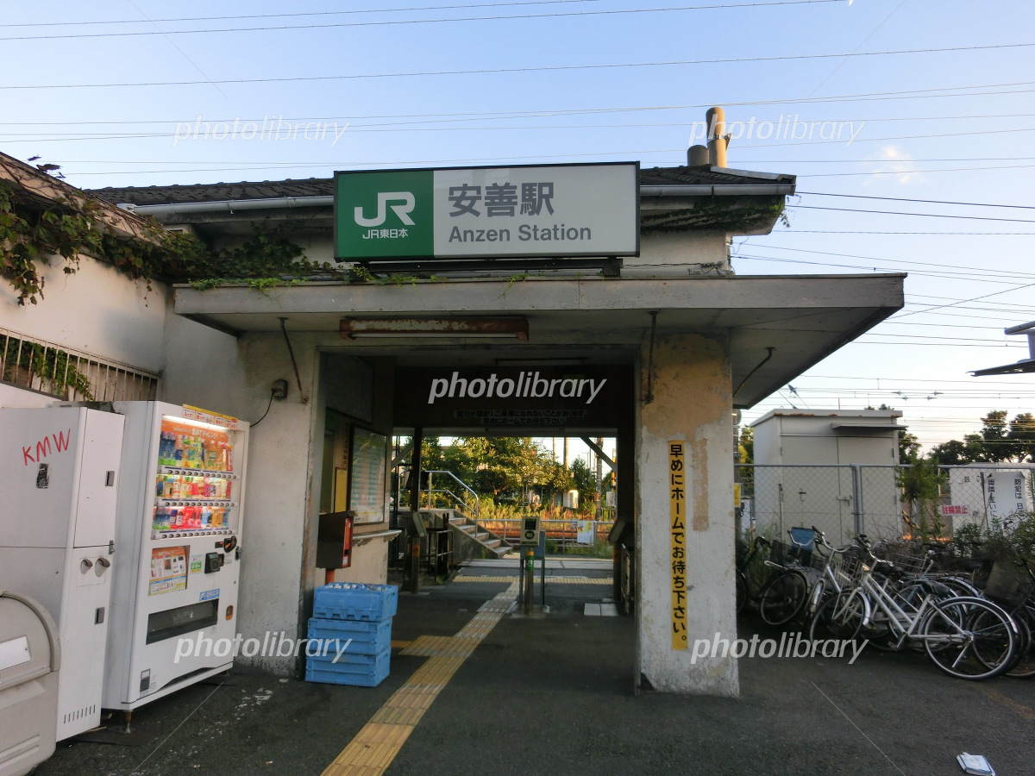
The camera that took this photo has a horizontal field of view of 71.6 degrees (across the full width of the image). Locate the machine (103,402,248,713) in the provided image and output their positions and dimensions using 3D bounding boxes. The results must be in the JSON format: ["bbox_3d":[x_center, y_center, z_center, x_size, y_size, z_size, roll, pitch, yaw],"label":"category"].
[{"bbox_3d":[-2.472,1.066,4.790,0.740,1.810,1.093,-1,-9,8],"label":"machine"}]

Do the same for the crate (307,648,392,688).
[{"bbox_3d":[-1.236,2.056,5.325,0.535,0.210,0.310,-1,-9,11],"label":"crate"}]

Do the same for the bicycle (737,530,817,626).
[{"bbox_3d":[3.130,2.080,7.740,1.700,1.050,0.550,-5,-10,36],"label":"bicycle"}]

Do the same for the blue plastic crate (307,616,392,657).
[{"bbox_3d":[-1.233,1.841,5.360,0.535,0.225,0.310,-1,-9,11],"label":"blue plastic crate"}]

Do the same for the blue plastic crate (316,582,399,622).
[{"bbox_3d":[-1.246,1.661,5.582,0.560,0.220,0.330,-1,-8,13],"label":"blue plastic crate"}]

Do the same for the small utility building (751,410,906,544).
[{"bbox_3d":[4.964,1.670,11.511,1.929,2.540,1.850,0,-8,5],"label":"small utility building"}]

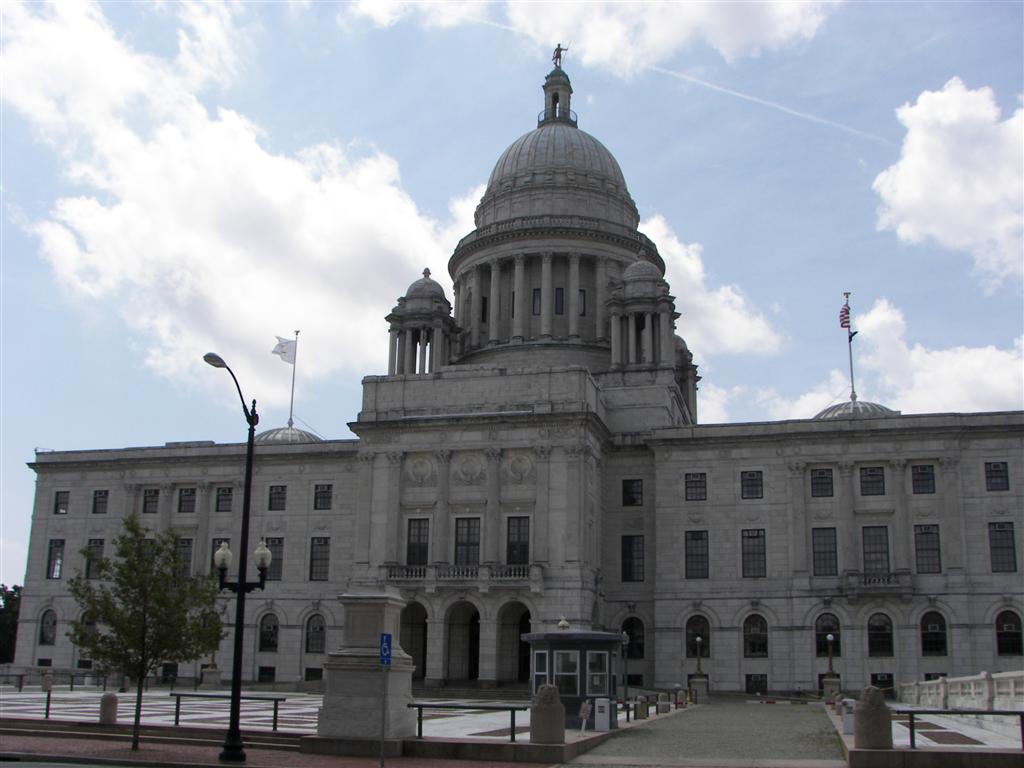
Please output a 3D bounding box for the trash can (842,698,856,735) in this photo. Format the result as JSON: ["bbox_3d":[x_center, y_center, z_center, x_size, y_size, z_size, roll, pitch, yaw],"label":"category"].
[{"bbox_3d":[9.357,9.251,29.584,0.430,1.000,0.360,-3,-15,15],"label":"trash can"}]

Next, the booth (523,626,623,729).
[{"bbox_3d":[1.580,7.734,28.036,2.520,2.559,2.520,-3,-14,14],"label":"booth"}]

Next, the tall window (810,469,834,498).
[{"bbox_3d":[25.252,8.082,86.809,1.692,2.300,0.403,-3,-16,15],"label":"tall window"}]

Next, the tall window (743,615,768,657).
[{"bbox_3d":[19.932,20.587,87.171,2.080,3.390,0.300,-3,-15,15],"label":"tall window"}]

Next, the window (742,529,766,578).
[{"bbox_3d":[20.205,14.122,88.726,1.950,4.140,0.300,-3,-15,15],"label":"window"}]

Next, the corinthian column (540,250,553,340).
[{"bbox_3d":[3.574,-9.062,109.045,1.250,9.284,1.250,-3,-14,14],"label":"corinthian column"}]

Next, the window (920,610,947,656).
[{"bbox_3d":[31.519,18.666,79.574,1.792,3.372,0.350,-3,-15,14],"label":"window"}]

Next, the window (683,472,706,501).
[{"bbox_3d":[15.734,8.789,91.309,1.850,2.400,0.300,-3,-15,15],"label":"window"}]

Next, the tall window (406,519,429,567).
[{"bbox_3d":[-7.417,12.668,84.398,1.745,3.938,0.403,-3,-16,15],"label":"tall window"}]

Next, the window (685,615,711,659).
[{"bbox_3d":[15.153,20.431,86.220,1.844,3.410,0.403,-3,-16,15],"label":"window"}]

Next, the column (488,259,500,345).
[{"bbox_3d":[-1.811,-8.611,111.153,1.250,9.450,1.250,1,-14,0],"label":"column"}]

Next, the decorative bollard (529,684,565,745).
[{"bbox_3d":[0.833,7.976,25.700,0.840,1.400,0.840,1,-14,0],"label":"decorative bollard"}]

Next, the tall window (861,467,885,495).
[{"bbox_3d":[28.316,7.652,83.576,1.748,2.237,0.350,-3,-15,14],"label":"tall window"}]

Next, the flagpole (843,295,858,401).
[{"bbox_3d":[34.424,-3.797,108.668,0.761,11.854,0.761,-3,-16,15],"label":"flagpole"}]

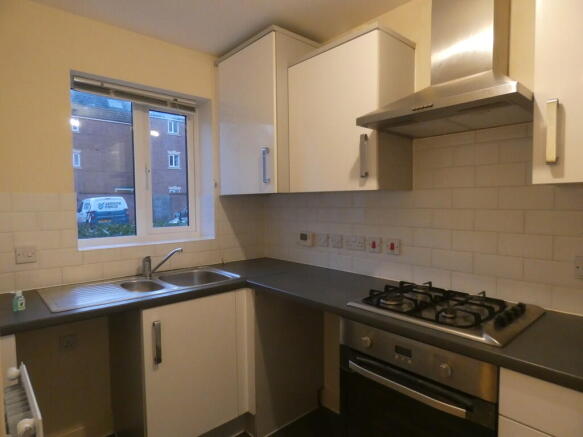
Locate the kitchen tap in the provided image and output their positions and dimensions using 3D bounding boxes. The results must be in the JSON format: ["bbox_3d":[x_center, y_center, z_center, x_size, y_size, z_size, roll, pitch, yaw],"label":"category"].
[{"bbox_3d":[-0.768,0.272,2.024,0.228,0.164,0.050,-1,3,-10],"label":"kitchen tap"}]

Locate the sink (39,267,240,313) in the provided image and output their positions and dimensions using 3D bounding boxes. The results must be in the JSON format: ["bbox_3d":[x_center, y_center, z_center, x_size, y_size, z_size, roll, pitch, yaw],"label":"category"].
[{"bbox_3d":[-0.784,0.434,1.870,0.947,0.156,0.428,-3,4,-42],"label":"sink"}]

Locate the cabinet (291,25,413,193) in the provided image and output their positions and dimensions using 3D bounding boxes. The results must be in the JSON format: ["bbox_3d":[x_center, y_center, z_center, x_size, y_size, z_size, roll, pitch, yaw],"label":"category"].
[{"bbox_3d":[0.313,-0.524,1.884,0.330,0.750,0.619,-3,4,-42],"label":"cabinet"}]

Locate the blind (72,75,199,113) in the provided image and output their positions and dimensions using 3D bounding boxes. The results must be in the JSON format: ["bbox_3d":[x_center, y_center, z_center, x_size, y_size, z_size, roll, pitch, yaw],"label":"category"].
[{"bbox_3d":[-0.989,-0.800,2.222,0.780,0.077,0.055,-3,4,-42],"label":"blind"}]

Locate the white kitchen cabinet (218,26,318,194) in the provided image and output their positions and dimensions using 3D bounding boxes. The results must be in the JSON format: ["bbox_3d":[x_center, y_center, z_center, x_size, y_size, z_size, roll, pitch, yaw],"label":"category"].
[{"bbox_3d":[-0.151,-0.640,2.322,0.428,0.955,0.652,-3,4,-42],"label":"white kitchen cabinet"}]

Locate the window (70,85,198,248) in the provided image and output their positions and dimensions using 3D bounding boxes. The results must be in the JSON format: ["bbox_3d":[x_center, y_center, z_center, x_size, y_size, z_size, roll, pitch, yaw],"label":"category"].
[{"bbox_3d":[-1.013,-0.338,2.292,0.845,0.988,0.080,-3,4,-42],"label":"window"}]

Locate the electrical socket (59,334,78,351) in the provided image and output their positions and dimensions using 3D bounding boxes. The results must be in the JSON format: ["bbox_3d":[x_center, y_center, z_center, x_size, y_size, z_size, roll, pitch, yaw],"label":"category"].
[{"bbox_3d":[-1.229,0.687,1.860,0.086,0.085,0.015,-3,4,-42],"label":"electrical socket"}]

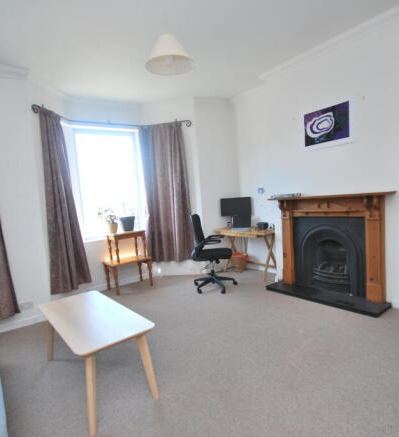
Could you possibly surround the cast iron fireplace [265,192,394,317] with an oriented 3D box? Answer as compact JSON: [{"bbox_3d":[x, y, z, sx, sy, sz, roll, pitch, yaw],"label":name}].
[{"bbox_3d":[1.501,0.355,3.361,0.422,1.258,1.455,-8,6,-37],"label":"cast iron fireplace"}]

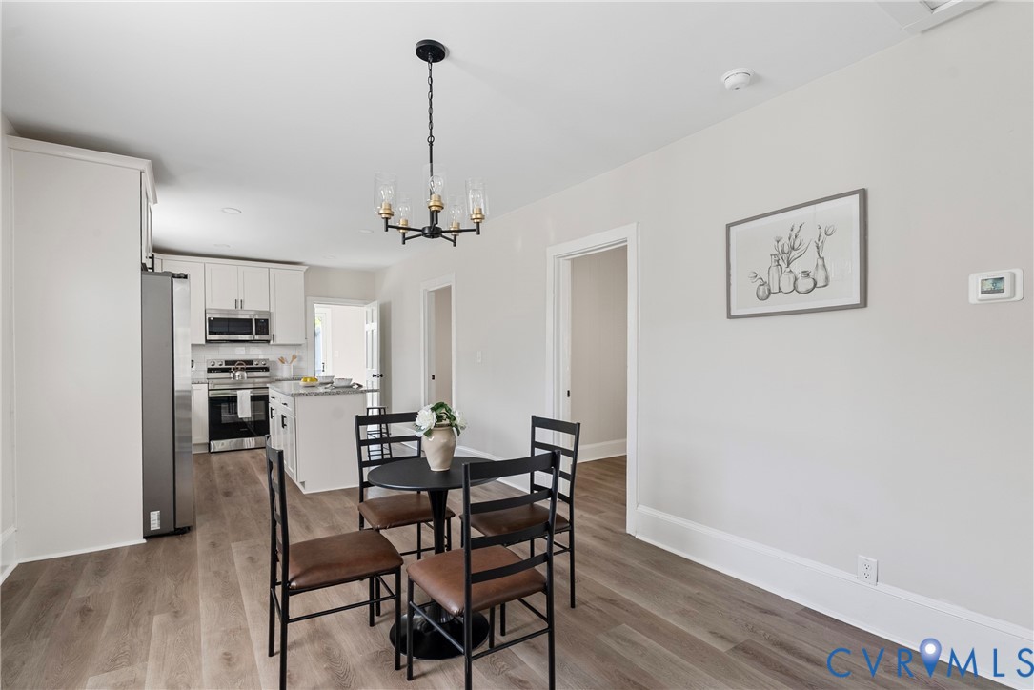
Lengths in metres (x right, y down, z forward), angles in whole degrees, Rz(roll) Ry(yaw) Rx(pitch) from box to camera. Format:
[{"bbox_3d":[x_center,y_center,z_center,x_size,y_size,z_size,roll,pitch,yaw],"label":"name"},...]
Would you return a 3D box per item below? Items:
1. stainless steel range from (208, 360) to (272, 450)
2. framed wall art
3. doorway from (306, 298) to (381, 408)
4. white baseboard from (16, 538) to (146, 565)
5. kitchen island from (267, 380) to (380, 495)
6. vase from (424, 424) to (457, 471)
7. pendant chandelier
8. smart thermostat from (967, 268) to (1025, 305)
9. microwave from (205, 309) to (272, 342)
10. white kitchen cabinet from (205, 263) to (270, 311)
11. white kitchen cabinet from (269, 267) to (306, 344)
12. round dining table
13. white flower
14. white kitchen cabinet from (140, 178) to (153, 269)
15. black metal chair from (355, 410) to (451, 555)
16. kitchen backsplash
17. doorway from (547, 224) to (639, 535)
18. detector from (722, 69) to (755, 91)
[{"bbox_3d":[-3.740,0.780,6.632,0.762,1.185,0.690,0,-1,-34],"label":"stainless steel range"},{"bbox_3d":[1.397,-0.432,2.513,0.025,0.545,0.685,0,-1,-35],"label":"framed wall art"},{"bbox_3d":[-2.792,0.345,7.683,0.970,2.100,0.150,0,-1,-35],"label":"doorway"},{"bbox_3d":[-2.697,1.286,3.043,0.613,0.022,0.020,0,-1,-34],"label":"white baseboard"},{"bbox_3d":[-2.106,0.901,5.163,0.790,0.916,1.490,0,-1,-35],"label":"kitchen island"},{"bbox_3d":[-0.360,0.473,2.279,0.165,0.215,0.165,0,-1,0],"label":"vase"},{"bbox_3d":[-0.364,-0.846,2.051,0.458,0.802,0.458,0,-1,0],"label":"pendant chandelier"},{"bbox_3d":[1.743,-0.212,1.783,0.027,0.116,0.144,0,-1,-34],"label":"smart thermostat"},{"bbox_3d":[-3.827,-0.249,6.700,0.755,0.415,0.400,0,-1,-35],"label":"microwave"},{"bbox_3d":[-3.881,-0.768,6.775,0.760,0.603,0.320,0,-1,-34],"label":"white kitchen cabinet"},{"bbox_3d":[-3.349,-0.540,7.076,0.455,1.085,0.330,0,-1,-35],"label":"white kitchen cabinet"},{"bbox_3d":[-0.351,0.945,2.259,0.605,0.735,0.605,0,-1,0],"label":"round dining table"},{"bbox_3d":[-0.413,0.330,2.180,0.096,0.106,0.096,0,-1,-34],"label":"white flower"},{"bbox_3d":[-3.011,-0.843,3.497,0.618,0.628,0.954,0,-1,-34],"label":"white kitchen cabinet"},{"bbox_3d":[-0.635,0.858,2.666,0.430,0.920,0.490,0,-1,-28],"label":"black metal chair"},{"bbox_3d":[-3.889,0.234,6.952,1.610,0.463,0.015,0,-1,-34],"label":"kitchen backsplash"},{"bbox_3d":[0.596,0.248,3.780,0.160,2.155,0.980,0,-1,-35],"label":"doorway"},{"bbox_3d":[1.028,-1.230,2.276,0.141,0.047,0.141,0,-1,0],"label":"detector"}]

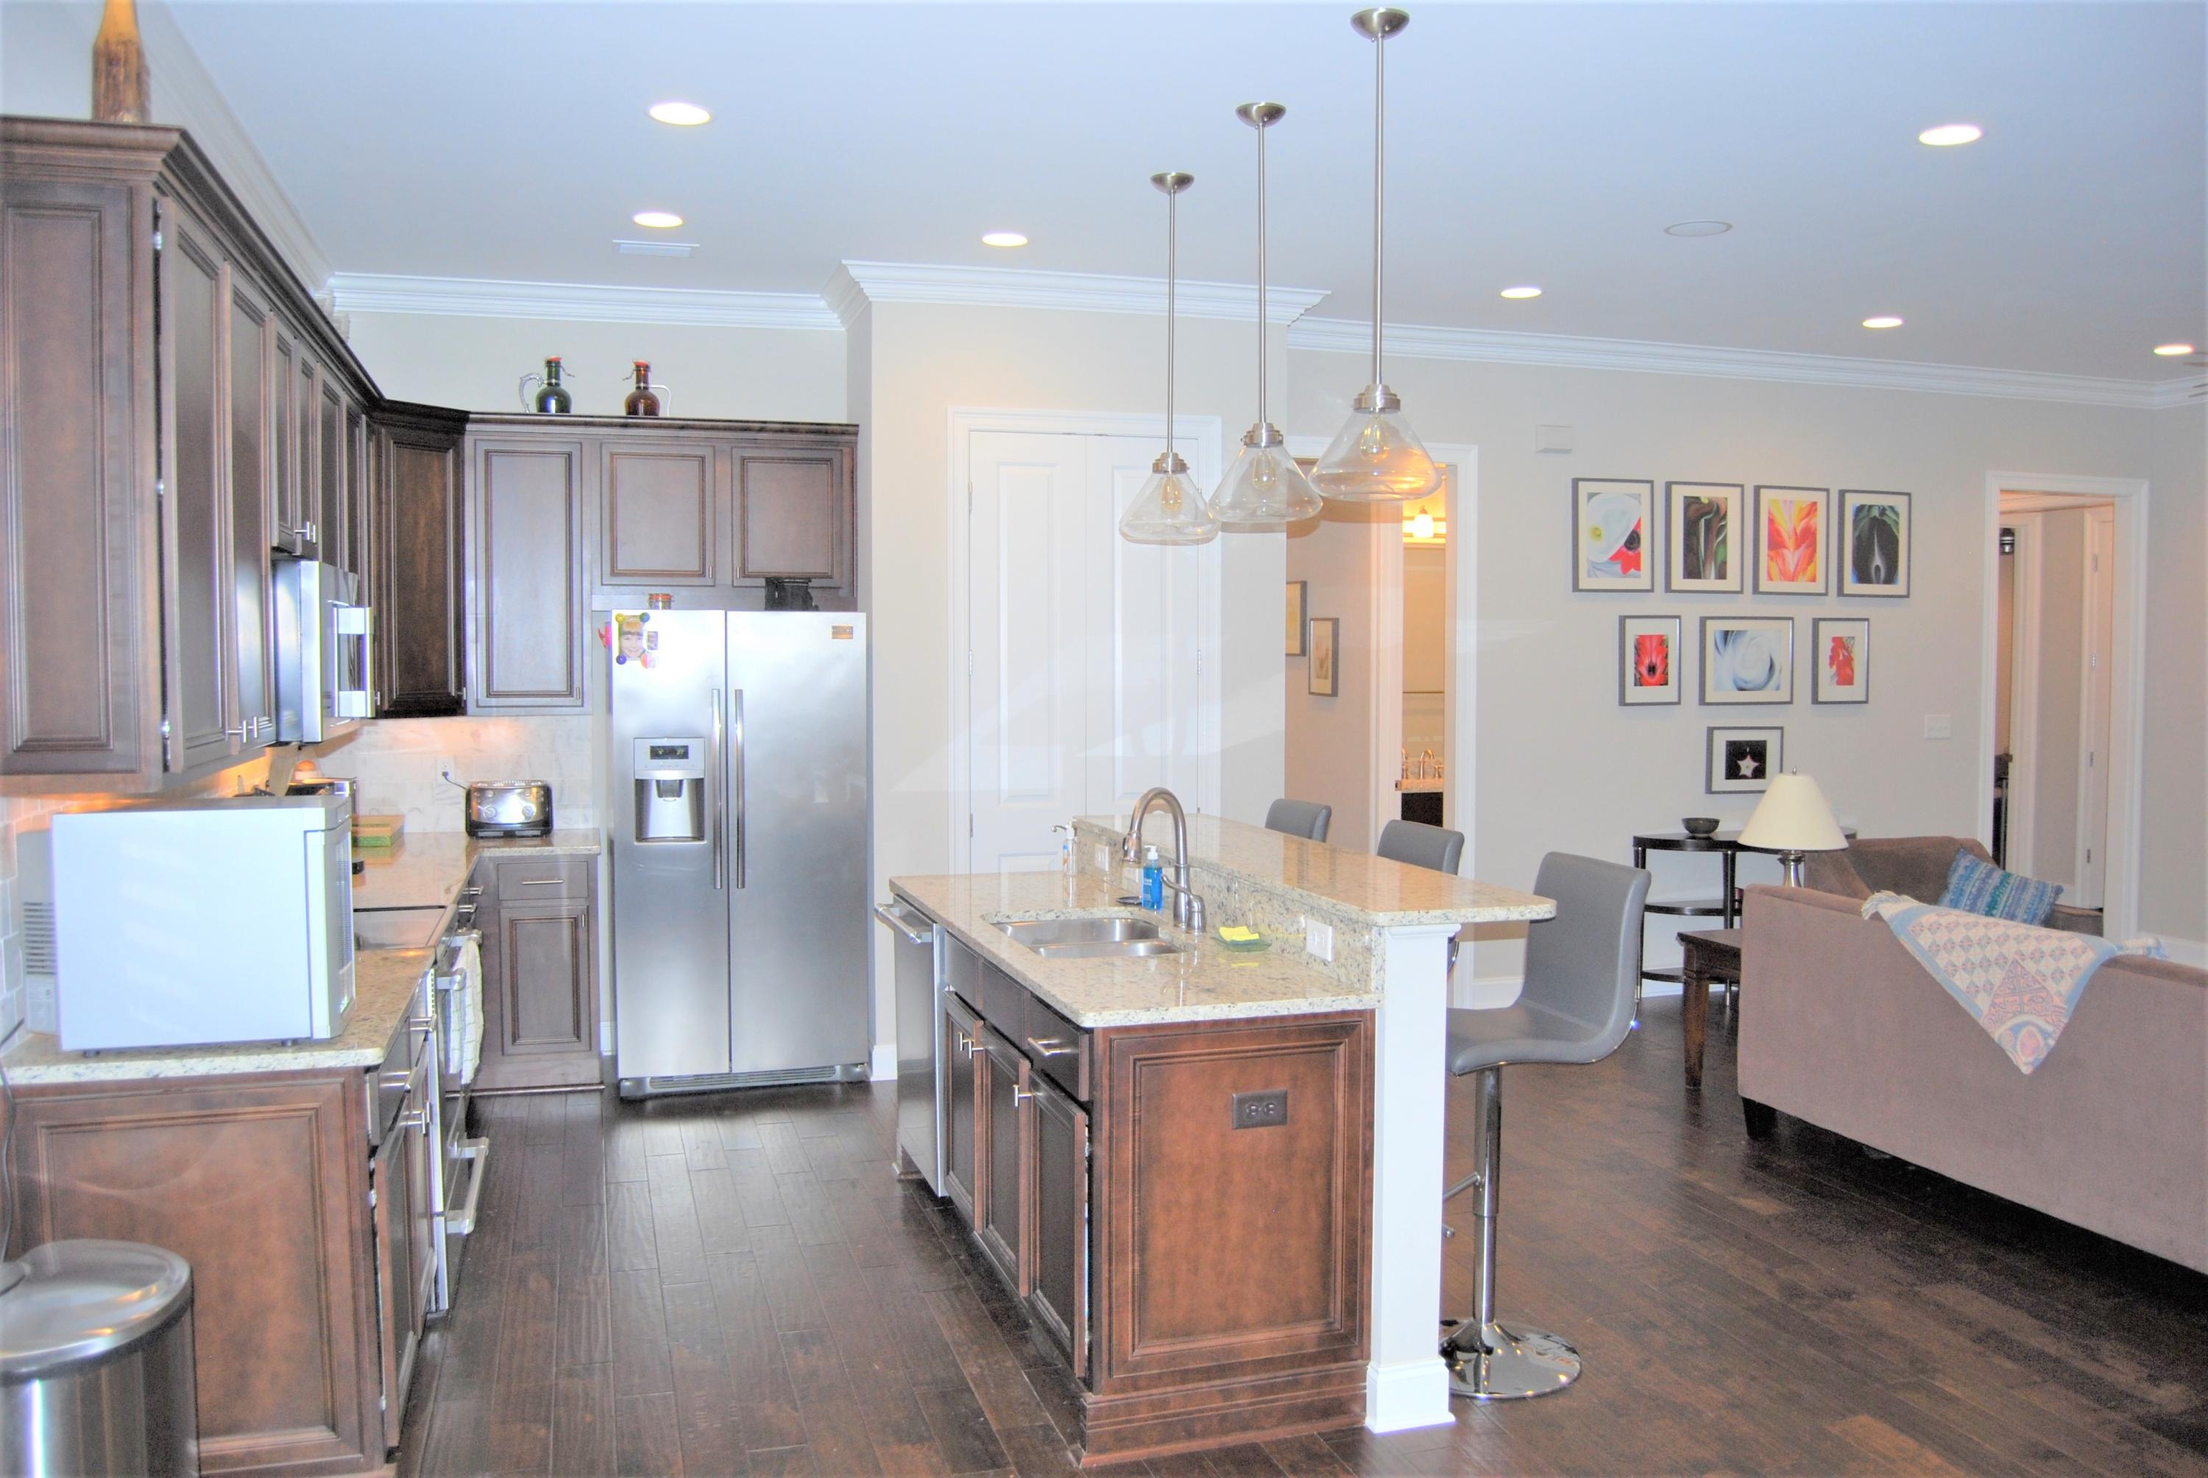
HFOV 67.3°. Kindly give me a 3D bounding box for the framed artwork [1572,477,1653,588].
[{"bbox_3d":[2.361,-0.938,7.672,0.424,0.524,0.032,-1,3,-18],"label":"framed artwork"}]

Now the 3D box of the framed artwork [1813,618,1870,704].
[{"bbox_3d":[3.605,-0.377,8.102,0.318,0.416,0.032,-1,3,-18],"label":"framed artwork"}]

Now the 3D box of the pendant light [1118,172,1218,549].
[{"bbox_3d":[0.204,-1.147,5.036,0.300,1.088,0.300,0,3,0],"label":"pendant light"}]

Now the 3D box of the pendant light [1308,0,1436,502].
[{"bbox_3d":[0.627,-1.104,3.808,0.302,1.085,0.302,0,2,0],"label":"pendant light"}]

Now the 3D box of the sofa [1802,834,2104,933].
[{"bbox_3d":[3.580,0.864,6.895,0.980,0.830,0.790,-1,3,-18],"label":"sofa"}]

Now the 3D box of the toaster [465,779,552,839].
[{"bbox_3d":[-2.244,0.265,6.259,0.300,0.205,0.260,0,3,-11],"label":"toaster"}]

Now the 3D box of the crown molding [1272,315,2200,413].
[{"bbox_3d":[3.091,-1.756,7.837,5.080,0.115,0.125,-1,2,-17],"label":"crown molding"}]

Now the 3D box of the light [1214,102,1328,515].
[{"bbox_3d":[0.427,-1.130,4.434,0.305,1.085,0.305,0,2,0],"label":"light"}]

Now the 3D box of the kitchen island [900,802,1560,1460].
[{"bbox_3d":[0.138,0.839,4.289,1.029,1.095,2.090,-1,3,-17],"label":"kitchen island"}]

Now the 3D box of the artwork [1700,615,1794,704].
[{"bbox_3d":[3.079,-0.372,7.932,0.521,0.425,0.032,-1,3,-18],"label":"artwork"}]

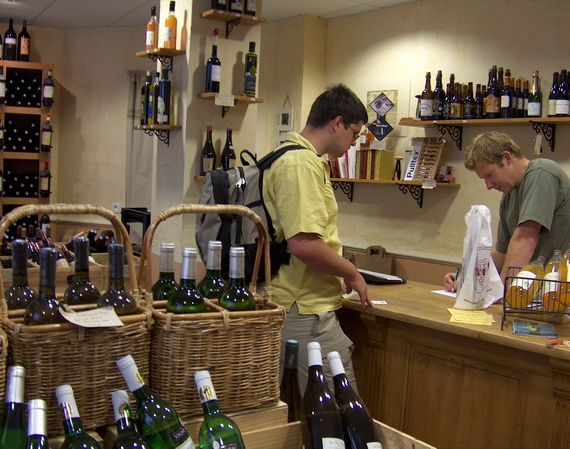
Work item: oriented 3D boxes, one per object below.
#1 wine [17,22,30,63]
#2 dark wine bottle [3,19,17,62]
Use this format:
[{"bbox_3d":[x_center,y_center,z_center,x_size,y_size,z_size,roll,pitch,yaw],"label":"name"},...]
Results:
[{"bbox_3d":[-2.119,-1.490,5.210,0.095,0.333,0.095,2,4,-15],"label":"wine"},{"bbox_3d":[-2.215,-1.491,5.180,0.095,0.336,0.095,2,4,-15],"label":"dark wine bottle"}]

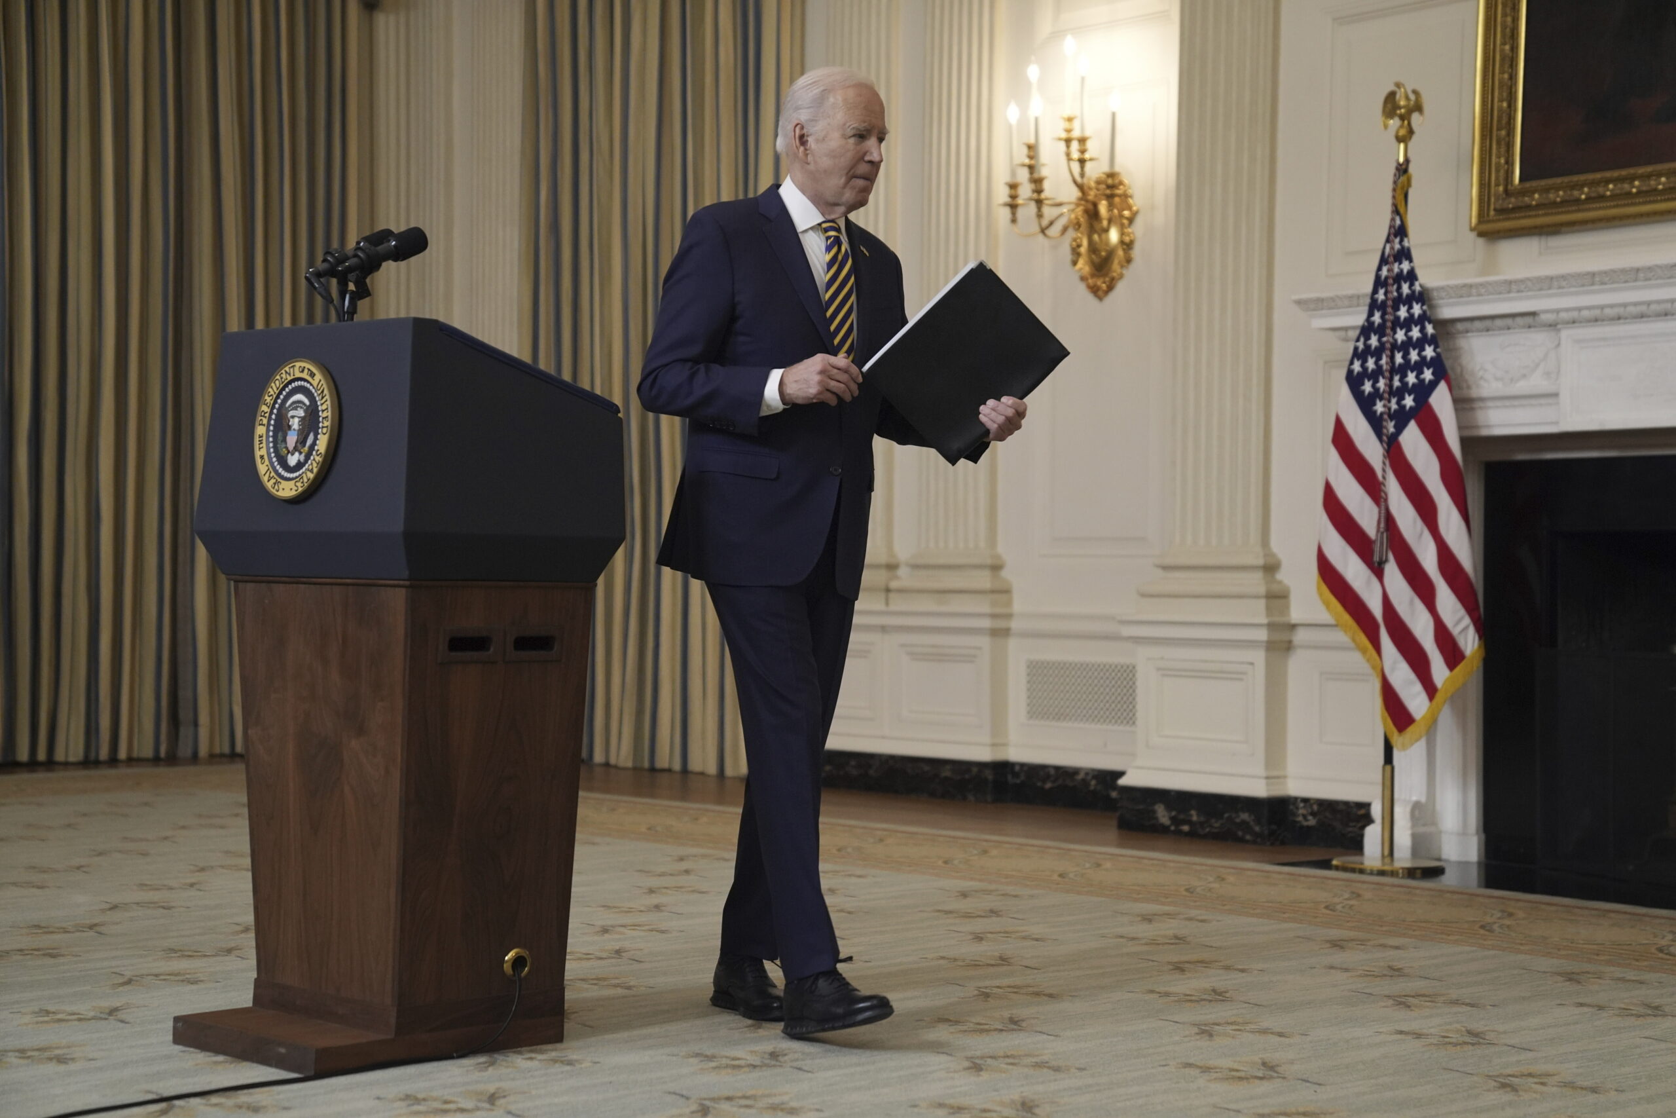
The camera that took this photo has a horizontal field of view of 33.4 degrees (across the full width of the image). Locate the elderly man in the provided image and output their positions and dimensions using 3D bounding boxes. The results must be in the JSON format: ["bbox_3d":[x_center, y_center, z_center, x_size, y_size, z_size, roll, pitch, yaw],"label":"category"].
[{"bbox_3d":[-0.032,-0.013,5.209,0.570,1.800,0.640,2,-1,-43],"label":"elderly man"}]

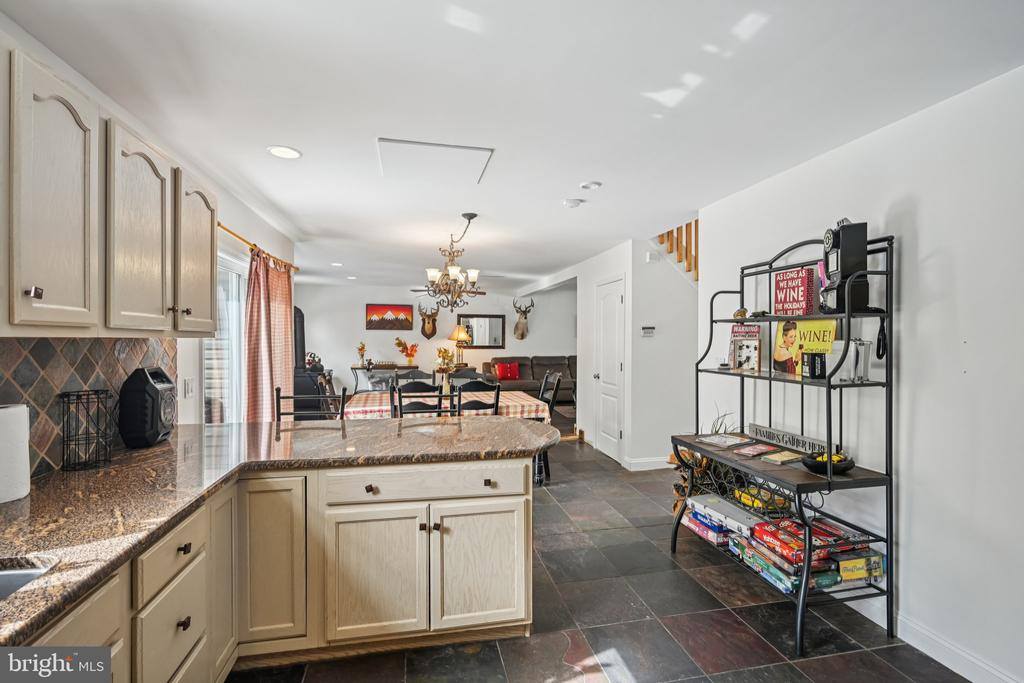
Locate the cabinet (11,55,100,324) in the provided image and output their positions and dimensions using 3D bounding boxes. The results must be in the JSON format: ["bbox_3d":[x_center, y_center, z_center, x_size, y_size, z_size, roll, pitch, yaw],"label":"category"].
[{"bbox_3d":[-1.411,-0.385,1.250,0.310,0.710,0.330,0,0,-11],"label":"cabinet"}]

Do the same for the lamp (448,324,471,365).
[{"bbox_3d":[-0.983,0.094,8.600,0.430,0.780,0.430,0,0,-11],"label":"lamp"}]

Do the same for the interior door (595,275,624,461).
[{"bbox_3d":[1.171,0.345,5.376,0.045,2.040,0.720,0,0,-12],"label":"interior door"}]

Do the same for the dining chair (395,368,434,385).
[{"bbox_3d":[-1.079,0.849,5.028,0.460,1.035,0.540,0,0,-12],"label":"dining chair"}]

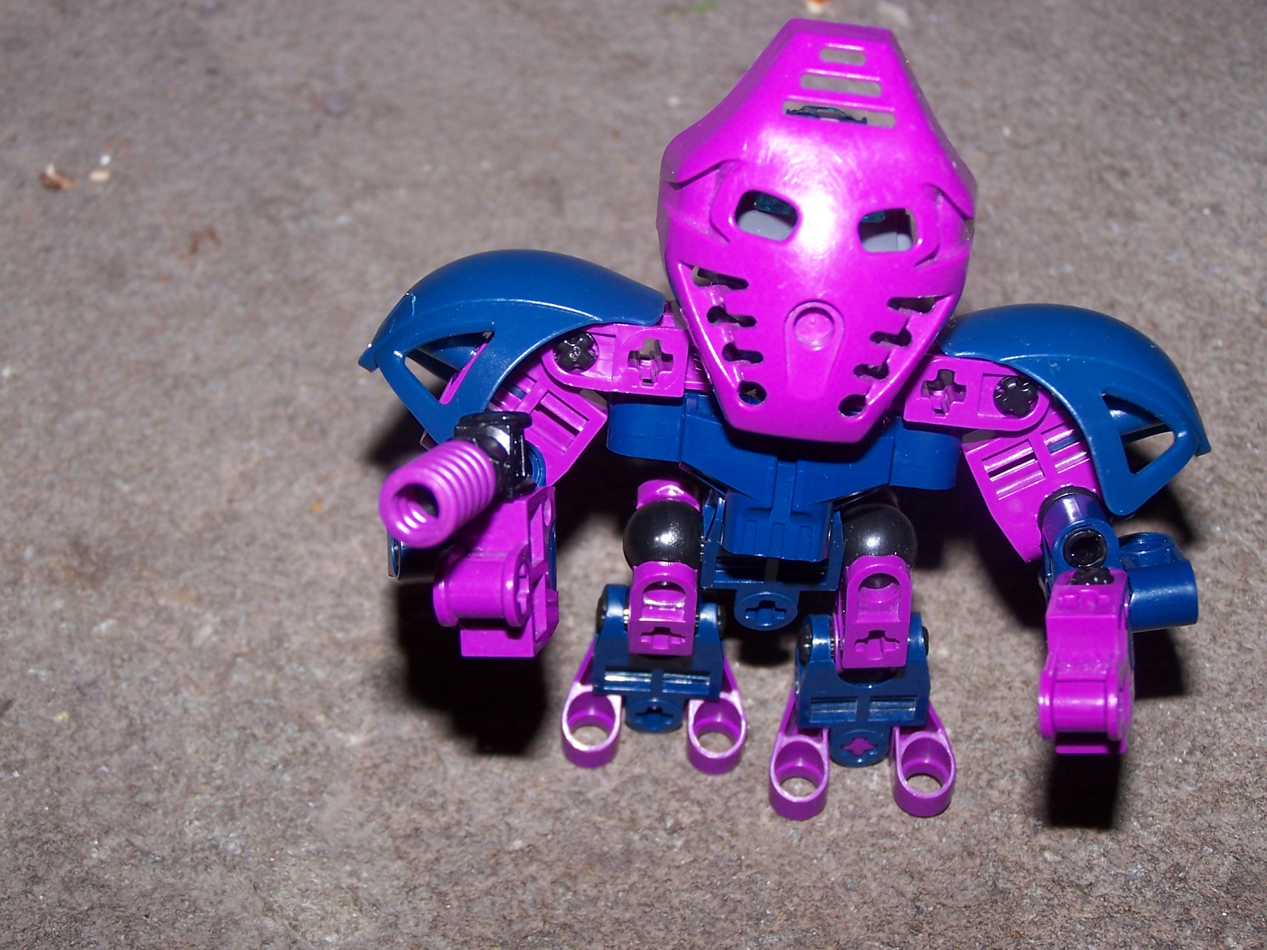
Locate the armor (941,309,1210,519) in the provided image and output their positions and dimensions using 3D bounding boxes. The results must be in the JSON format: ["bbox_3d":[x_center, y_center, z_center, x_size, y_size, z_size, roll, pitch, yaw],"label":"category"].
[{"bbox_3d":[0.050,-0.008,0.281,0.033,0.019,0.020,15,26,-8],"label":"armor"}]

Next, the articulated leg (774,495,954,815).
[{"bbox_3d":[0.029,0.022,0.300,0.023,0.040,0.025,0,57,0],"label":"articulated leg"}]

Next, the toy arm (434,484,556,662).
[{"bbox_3d":[-0.015,0.010,0.264,0.010,0.016,0.018,3,99,18],"label":"toy arm"}]

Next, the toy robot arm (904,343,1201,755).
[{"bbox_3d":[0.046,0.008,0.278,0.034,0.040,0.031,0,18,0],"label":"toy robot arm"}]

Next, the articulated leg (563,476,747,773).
[{"bbox_3d":[0.003,0.018,0.303,0.023,0.039,0.022,3,57,2],"label":"articulated leg"}]

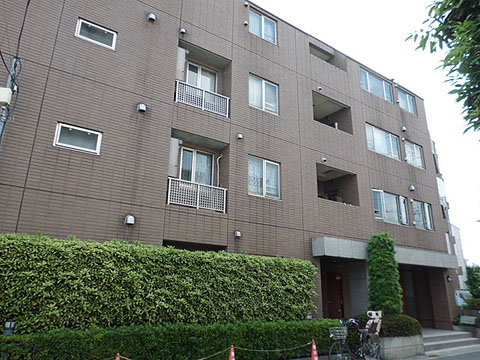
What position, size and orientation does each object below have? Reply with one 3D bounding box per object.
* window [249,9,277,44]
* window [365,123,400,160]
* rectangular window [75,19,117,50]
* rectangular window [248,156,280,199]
[{"bbox_3d":[0.787,-5.270,12.424,1.227,1.093,0.120,13,-21,-32],"label":"window"},{"bbox_3d":[6.020,-1.537,15.136,2.314,1.188,0.120,13,-21,-32],"label":"window"},{"bbox_3d":[-3.513,-3.556,8.864,0.960,0.573,0.120,13,-21,-32],"label":"rectangular window"},{"bbox_3d":[0.726,-0.044,10.771,1.243,1.219,0.120,13,-21,-32],"label":"rectangular window"}]

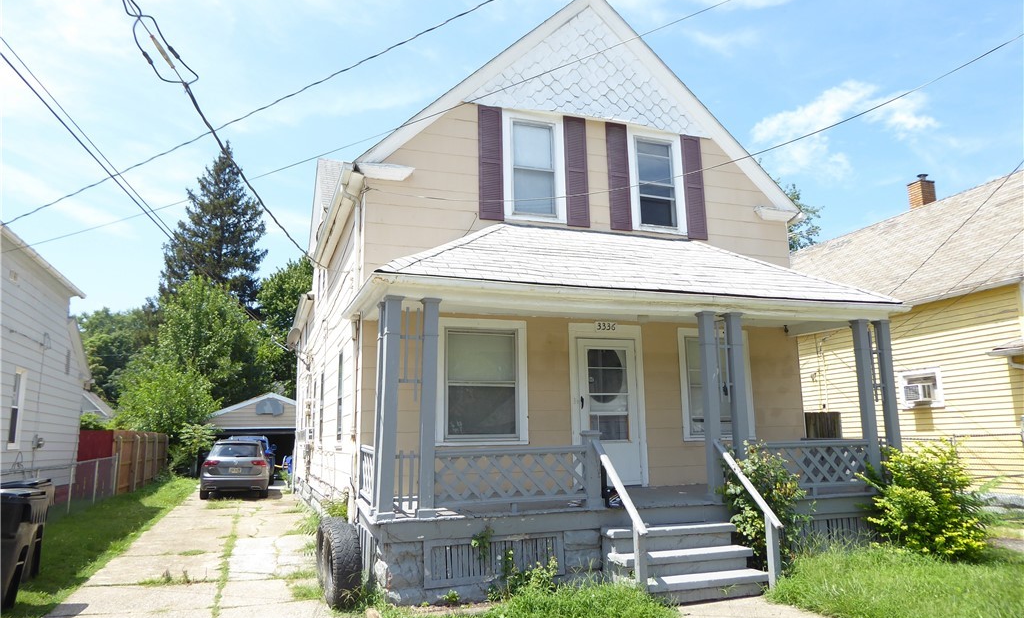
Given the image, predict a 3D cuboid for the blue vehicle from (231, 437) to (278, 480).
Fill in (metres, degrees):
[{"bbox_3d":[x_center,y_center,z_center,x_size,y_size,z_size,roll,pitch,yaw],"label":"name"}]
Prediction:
[{"bbox_3d":[-10.423,6.017,29.287,1.880,1.770,4.650,2,-10,-19],"label":"blue vehicle"}]

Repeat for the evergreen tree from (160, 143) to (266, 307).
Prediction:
[{"bbox_3d":[-18.230,-0.613,45.334,7.007,20.489,7.007,3,-10,-19],"label":"evergreen tree"}]

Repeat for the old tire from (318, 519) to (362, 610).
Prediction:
[{"bbox_3d":[-1.589,2.397,6.905,0.243,0.765,0.765,3,-10,-19],"label":"old tire"}]

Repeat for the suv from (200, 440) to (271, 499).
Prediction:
[{"bbox_3d":[-8.383,4.818,22.612,1.840,1.670,4.650,3,-10,-19],"label":"suv"}]

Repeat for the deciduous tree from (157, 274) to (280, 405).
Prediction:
[{"bbox_3d":[-13.300,2.946,33.515,5.264,9.260,5.264,3,-10,-19],"label":"deciduous tree"}]

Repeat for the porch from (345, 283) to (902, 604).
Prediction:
[{"bbox_3d":[1.478,1.472,8.791,6.514,3.060,3.361,3,-10,-19],"label":"porch"}]

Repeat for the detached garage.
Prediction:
[{"bbox_3d":[-10.786,5.718,32.912,5.900,3.518,6.200,3,-10,-19],"label":"detached garage"}]

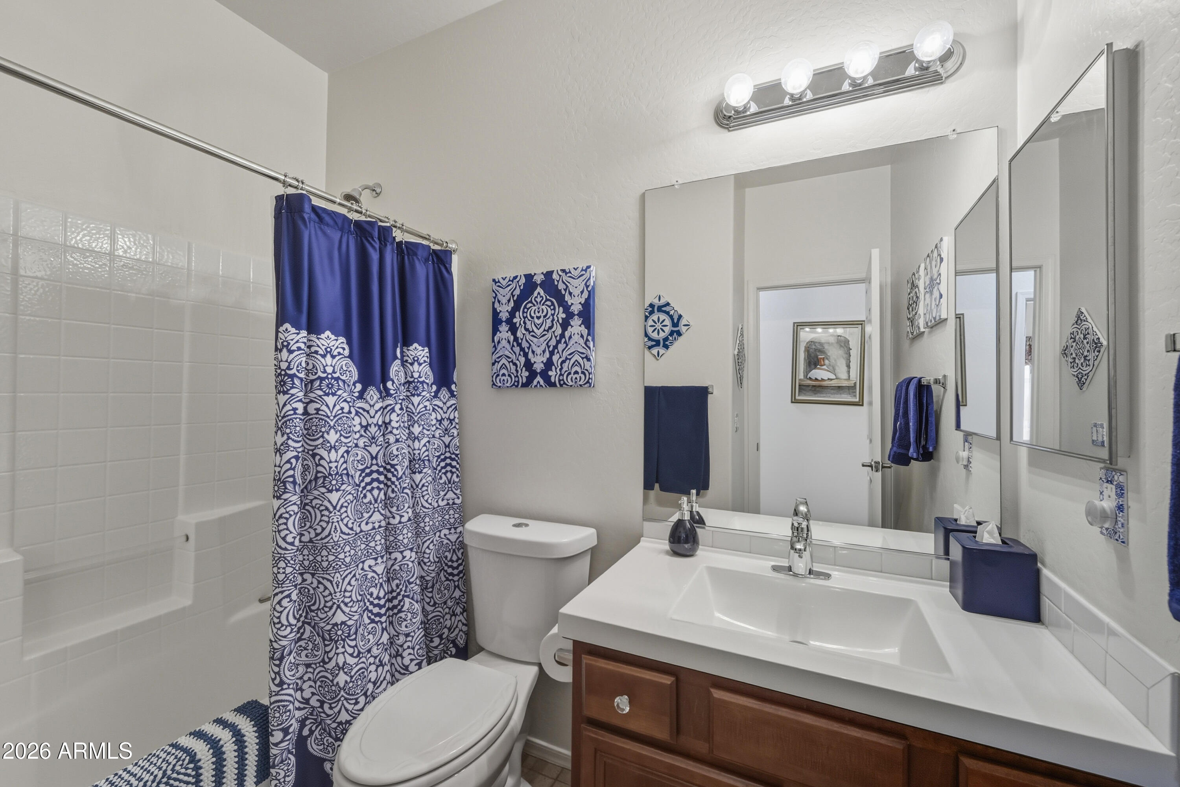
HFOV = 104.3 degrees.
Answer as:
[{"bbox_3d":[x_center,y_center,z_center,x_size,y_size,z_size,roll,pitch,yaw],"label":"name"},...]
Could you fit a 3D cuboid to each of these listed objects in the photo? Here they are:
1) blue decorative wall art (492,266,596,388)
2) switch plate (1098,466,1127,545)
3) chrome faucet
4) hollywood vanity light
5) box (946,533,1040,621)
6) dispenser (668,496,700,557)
[{"bbox_3d":[-0.176,-0.227,1.666,0.412,0.414,0.033,0,0,25],"label":"blue decorative wall art"},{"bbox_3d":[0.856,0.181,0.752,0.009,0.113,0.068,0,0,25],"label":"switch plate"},{"bbox_3d":[0.549,0.400,1.194,0.150,0.168,0.150,0,0,25],"label":"chrome faucet"},{"bbox_3d":[0.642,-0.860,1.232,0.617,0.122,0.125,0,0,25],"label":"hollywood vanity light"},{"bbox_3d":[0.920,0.412,1.056,0.133,0.145,0.130,0,0,25],"label":"box"},{"bbox_3d":[0.286,0.397,1.389,0.092,0.173,0.092,0,0,0],"label":"dispenser"}]

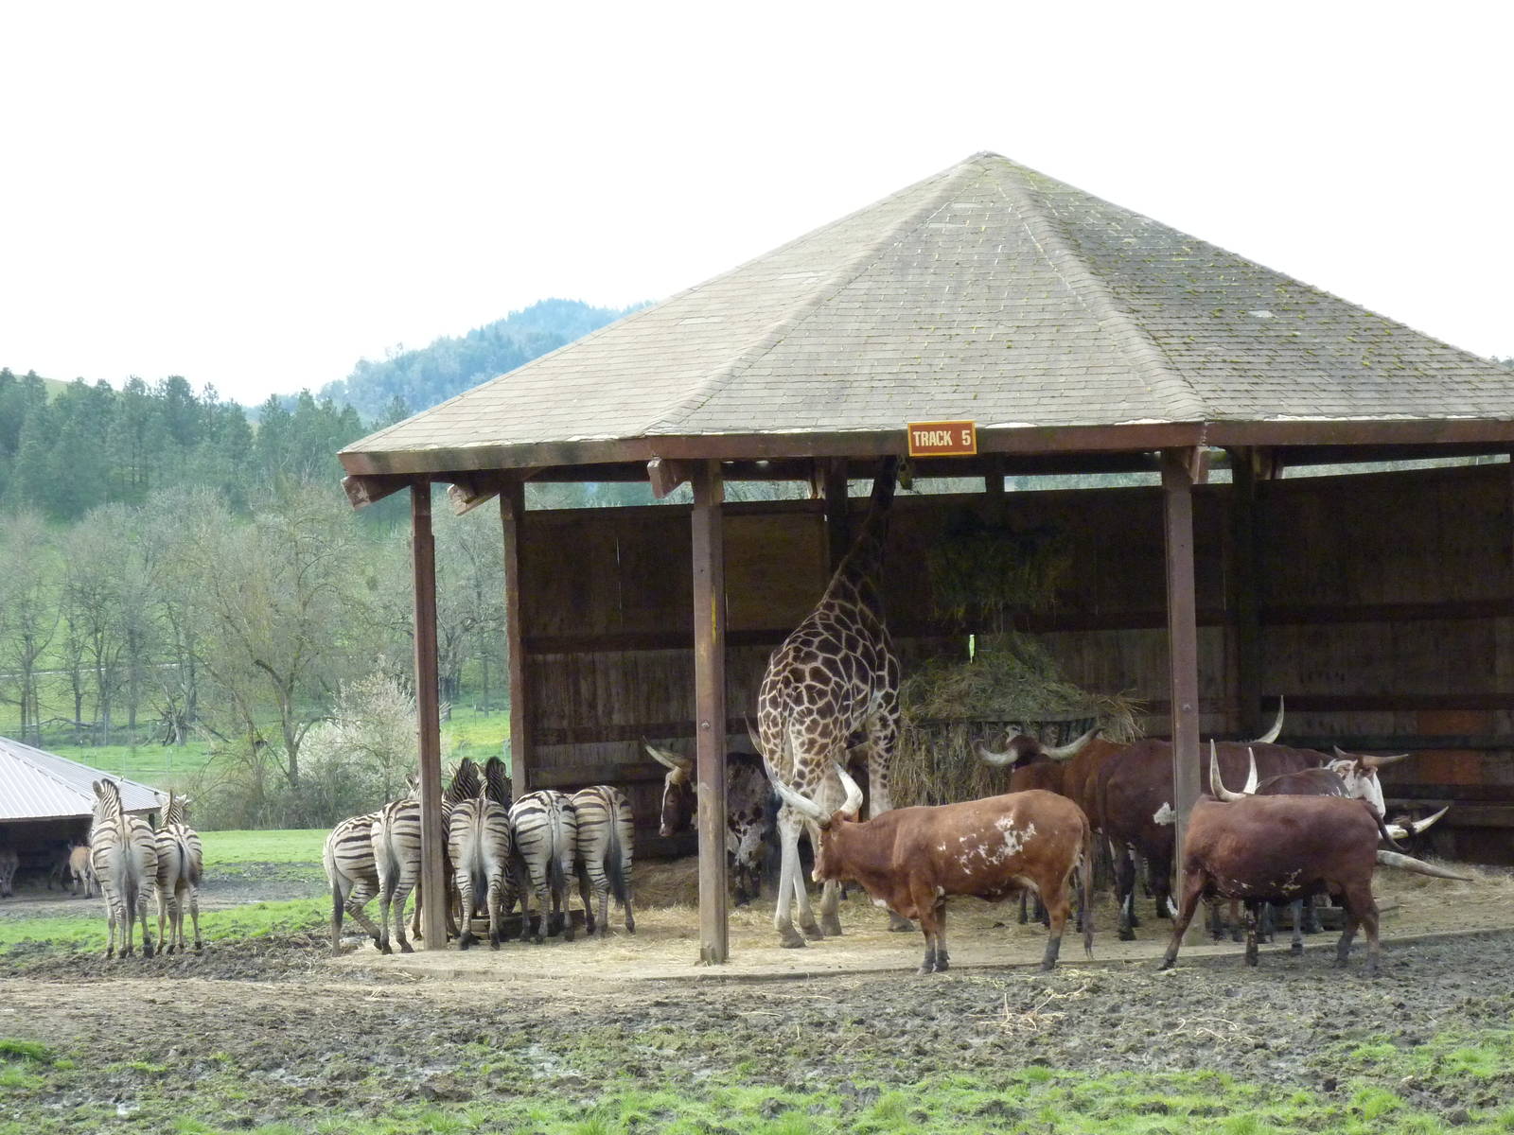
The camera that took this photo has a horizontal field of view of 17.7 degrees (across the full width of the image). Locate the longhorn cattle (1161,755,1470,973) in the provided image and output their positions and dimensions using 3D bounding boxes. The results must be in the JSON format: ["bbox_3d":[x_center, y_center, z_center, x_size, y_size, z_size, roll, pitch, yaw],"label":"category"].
[{"bbox_3d":[3.978,2.184,35.811,2.100,1.500,0.800,-2,-1,15],"label":"longhorn cattle"}]

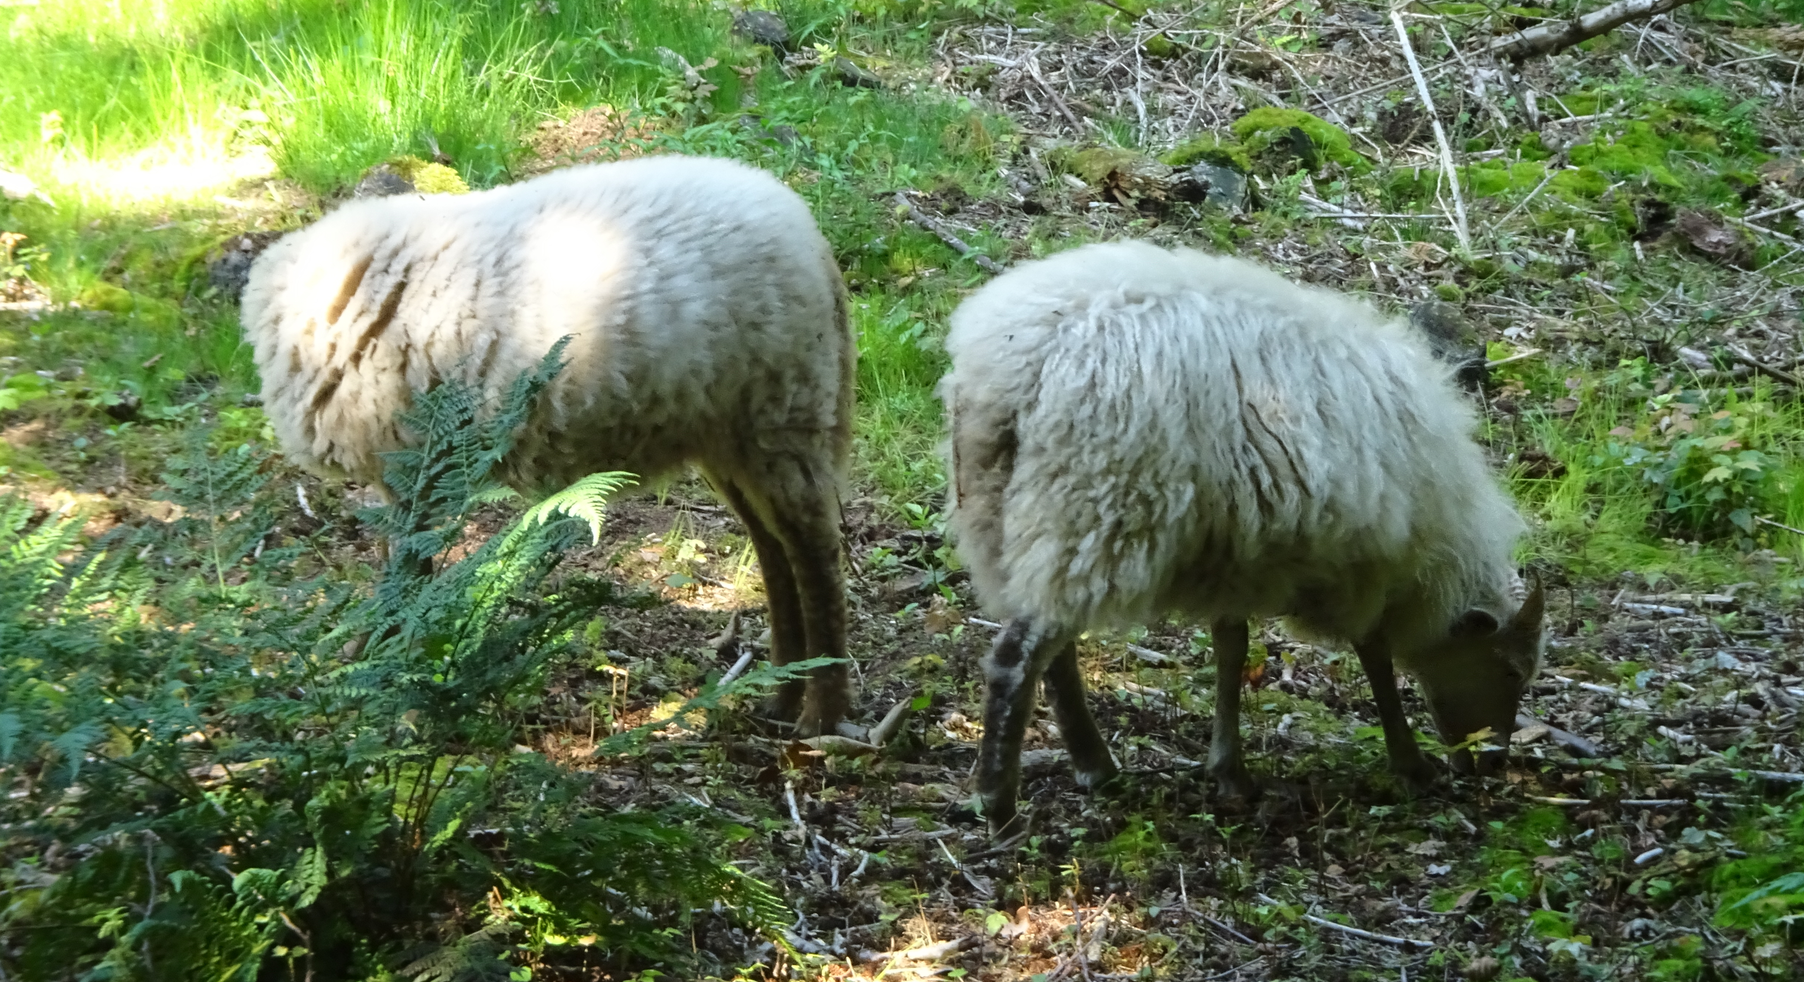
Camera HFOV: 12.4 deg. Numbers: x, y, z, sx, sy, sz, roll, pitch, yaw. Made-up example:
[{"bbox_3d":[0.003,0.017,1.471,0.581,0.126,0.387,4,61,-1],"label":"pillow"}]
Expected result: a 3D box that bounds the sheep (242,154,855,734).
[{"bbox_3d":[-0.460,-0.064,10.850,0.850,0.750,0.440,2,8,15],"label":"sheep"}]

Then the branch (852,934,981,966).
[{"bbox_3d":[0.020,0.523,9.449,0.174,0.028,0.033,-5,9,-31],"label":"branch"}]

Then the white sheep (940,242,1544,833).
[{"bbox_3d":[0.423,0.047,10.350,0.840,0.730,0.420,-4,9,-26],"label":"white sheep"}]

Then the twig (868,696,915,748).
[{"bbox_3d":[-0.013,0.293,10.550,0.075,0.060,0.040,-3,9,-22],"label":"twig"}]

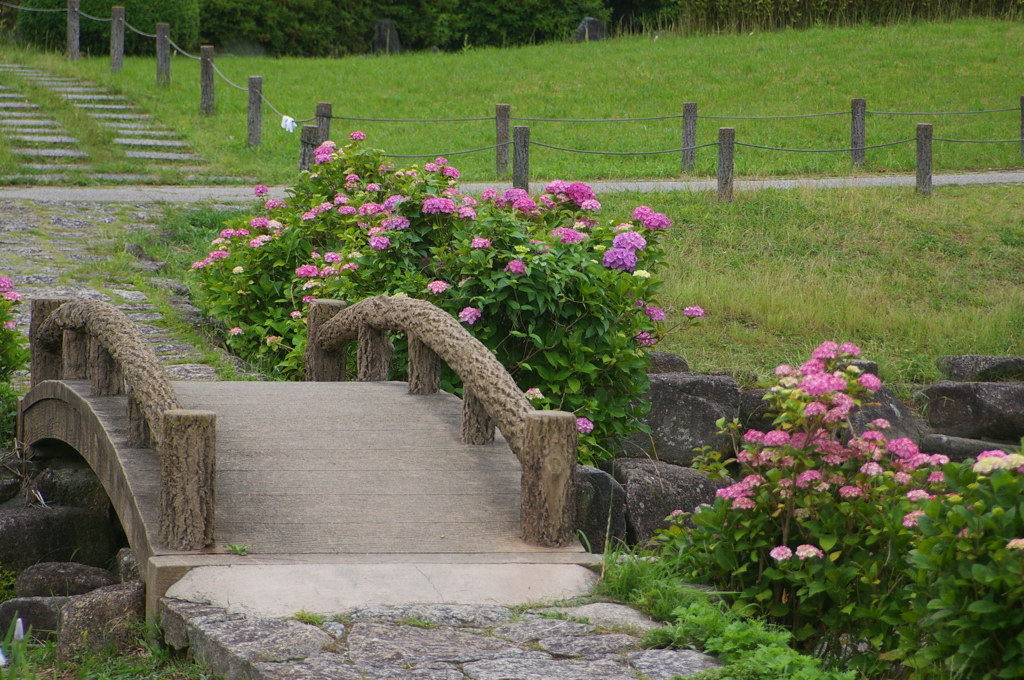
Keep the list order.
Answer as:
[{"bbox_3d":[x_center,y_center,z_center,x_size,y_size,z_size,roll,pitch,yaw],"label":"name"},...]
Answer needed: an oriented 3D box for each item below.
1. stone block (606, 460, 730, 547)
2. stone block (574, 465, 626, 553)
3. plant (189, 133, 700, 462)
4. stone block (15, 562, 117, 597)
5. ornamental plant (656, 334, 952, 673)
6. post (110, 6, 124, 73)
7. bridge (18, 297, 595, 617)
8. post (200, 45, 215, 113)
[{"bbox_3d":[0.709,0.742,20.480,0.563,0.371,0.422,1,5,0],"label":"stone block"},{"bbox_3d":[0.356,0.753,19.712,0.320,0.384,0.346,1,5,0],"label":"stone block"},{"bbox_3d":[-0.331,-0.253,21.888,2.496,1.472,1.920,1,5,0],"label":"plant"},{"bbox_3d":[-1.704,0.926,17.024,0.384,0.166,0.282,1,5,0],"label":"stone block"},{"bbox_3d":[0.942,0.546,14.464,0.934,1.011,0.870,1,5,0],"label":"ornamental plant"},{"bbox_3d":[-4.381,-3.332,49.536,0.132,0.730,0.132,1,5,0],"label":"post"},{"bbox_3d":[-1.011,0.286,18.153,1.562,0.922,5.568,0,5,-11],"label":"bridge"},{"bbox_3d":[-3.146,-2.686,46.080,0.132,0.723,0.132,1,5,0],"label":"post"}]

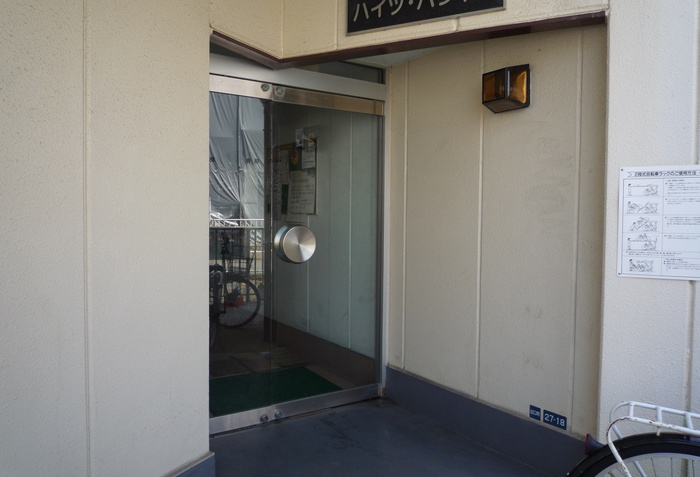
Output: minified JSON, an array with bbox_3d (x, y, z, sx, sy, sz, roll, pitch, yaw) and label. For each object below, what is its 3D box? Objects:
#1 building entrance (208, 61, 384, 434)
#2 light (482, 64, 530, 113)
[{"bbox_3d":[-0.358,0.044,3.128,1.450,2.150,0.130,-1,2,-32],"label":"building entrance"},{"bbox_3d":[0.784,-0.770,2.584,0.138,0.210,0.211,-1,2,-35],"label":"light"}]

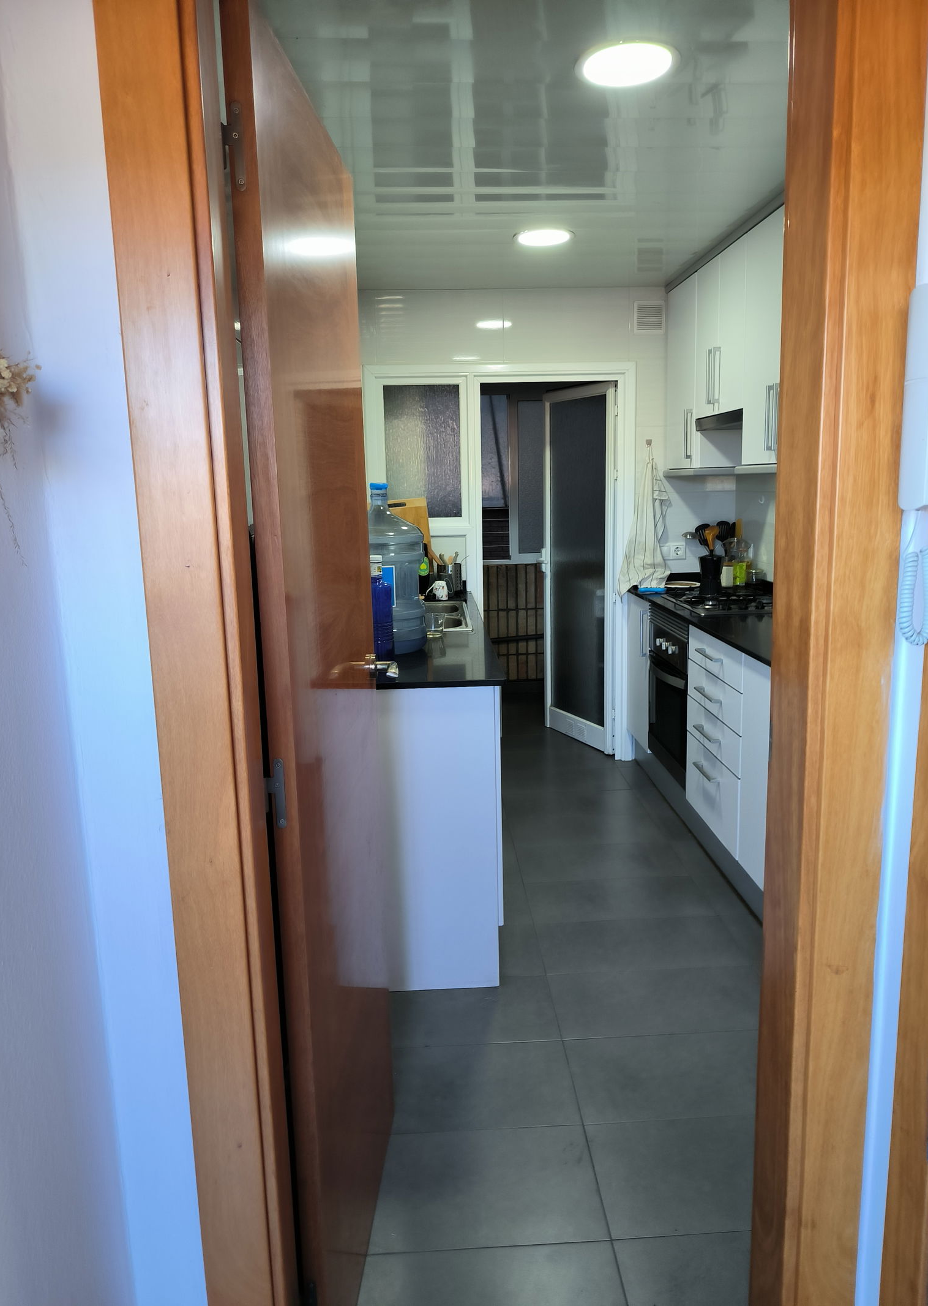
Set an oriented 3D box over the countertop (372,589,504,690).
[{"bbox_3d":[-0.236,-0.097,3.352,0.600,0.025,2.040,-2,11,-2],"label":"countertop"}]

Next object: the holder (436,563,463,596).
[{"bbox_3d":[-0.066,-0.351,4.226,0.120,0.140,0.110,-2,10,-2],"label":"holder"}]

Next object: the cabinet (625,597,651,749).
[{"bbox_3d":[1.106,0.077,4.334,0.570,0.692,0.450,-2,10,-2],"label":"cabinet"}]

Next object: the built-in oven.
[{"bbox_3d":[1.108,0.158,3.810,0.570,0.682,0.610,-2,10,-2],"label":"built-in oven"}]

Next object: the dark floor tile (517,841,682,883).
[{"bbox_3d":[0.496,0.769,3.315,0.598,0.010,0.304,-2,10,-2],"label":"dark floor tile"}]

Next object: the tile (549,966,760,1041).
[{"bbox_3d":[0.542,0.948,2.457,0.600,0.010,0.308,-2,11,-2],"label":"tile"}]

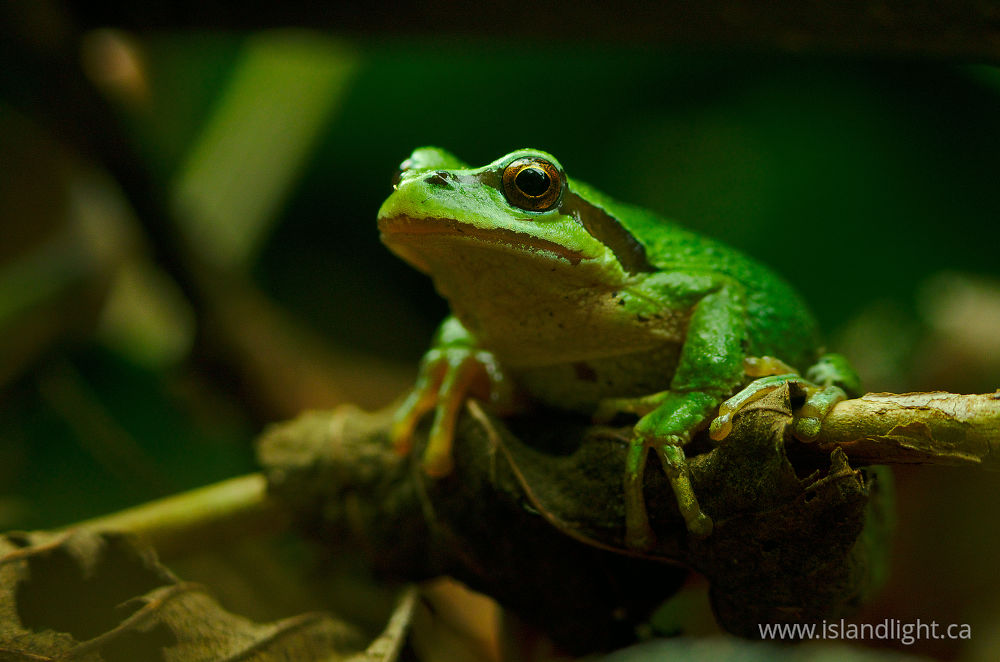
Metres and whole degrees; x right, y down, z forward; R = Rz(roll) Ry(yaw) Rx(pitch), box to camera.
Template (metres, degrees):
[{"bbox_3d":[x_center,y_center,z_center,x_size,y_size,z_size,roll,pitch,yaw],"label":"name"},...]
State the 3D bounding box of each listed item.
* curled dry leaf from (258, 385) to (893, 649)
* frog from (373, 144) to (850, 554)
[{"bbox_3d":[0.005,0.012,0.552,0.043,0.018,0.018,3,7,28],"label":"curled dry leaf"},{"bbox_3d":[0.008,0.001,0.550,0.040,0.026,0.027,-5,8,-43],"label":"frog"}]

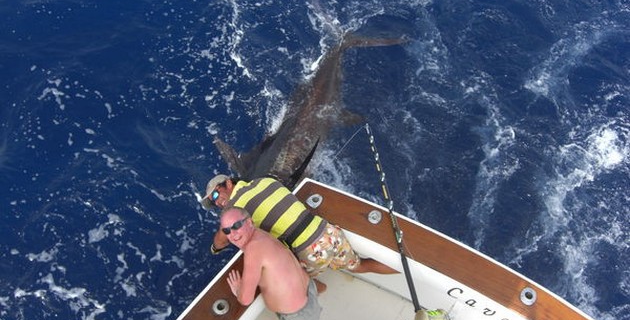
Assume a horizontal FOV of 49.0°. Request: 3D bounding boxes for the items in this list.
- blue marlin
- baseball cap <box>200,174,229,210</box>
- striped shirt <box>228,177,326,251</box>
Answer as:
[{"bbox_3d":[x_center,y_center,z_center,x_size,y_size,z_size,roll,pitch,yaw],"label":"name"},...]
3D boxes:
[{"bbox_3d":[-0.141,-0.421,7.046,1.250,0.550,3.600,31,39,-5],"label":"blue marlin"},{"bbox_3d":[-0.672,0.210,4.600,0.260,0.180,0.140,-39,58,-17],"label":"baseball cap"},{"bbox_3d":[-0.235,0.360,4.450,0.460,0.280,0.620,-29,48,-33],"label":"striped shirt"}]

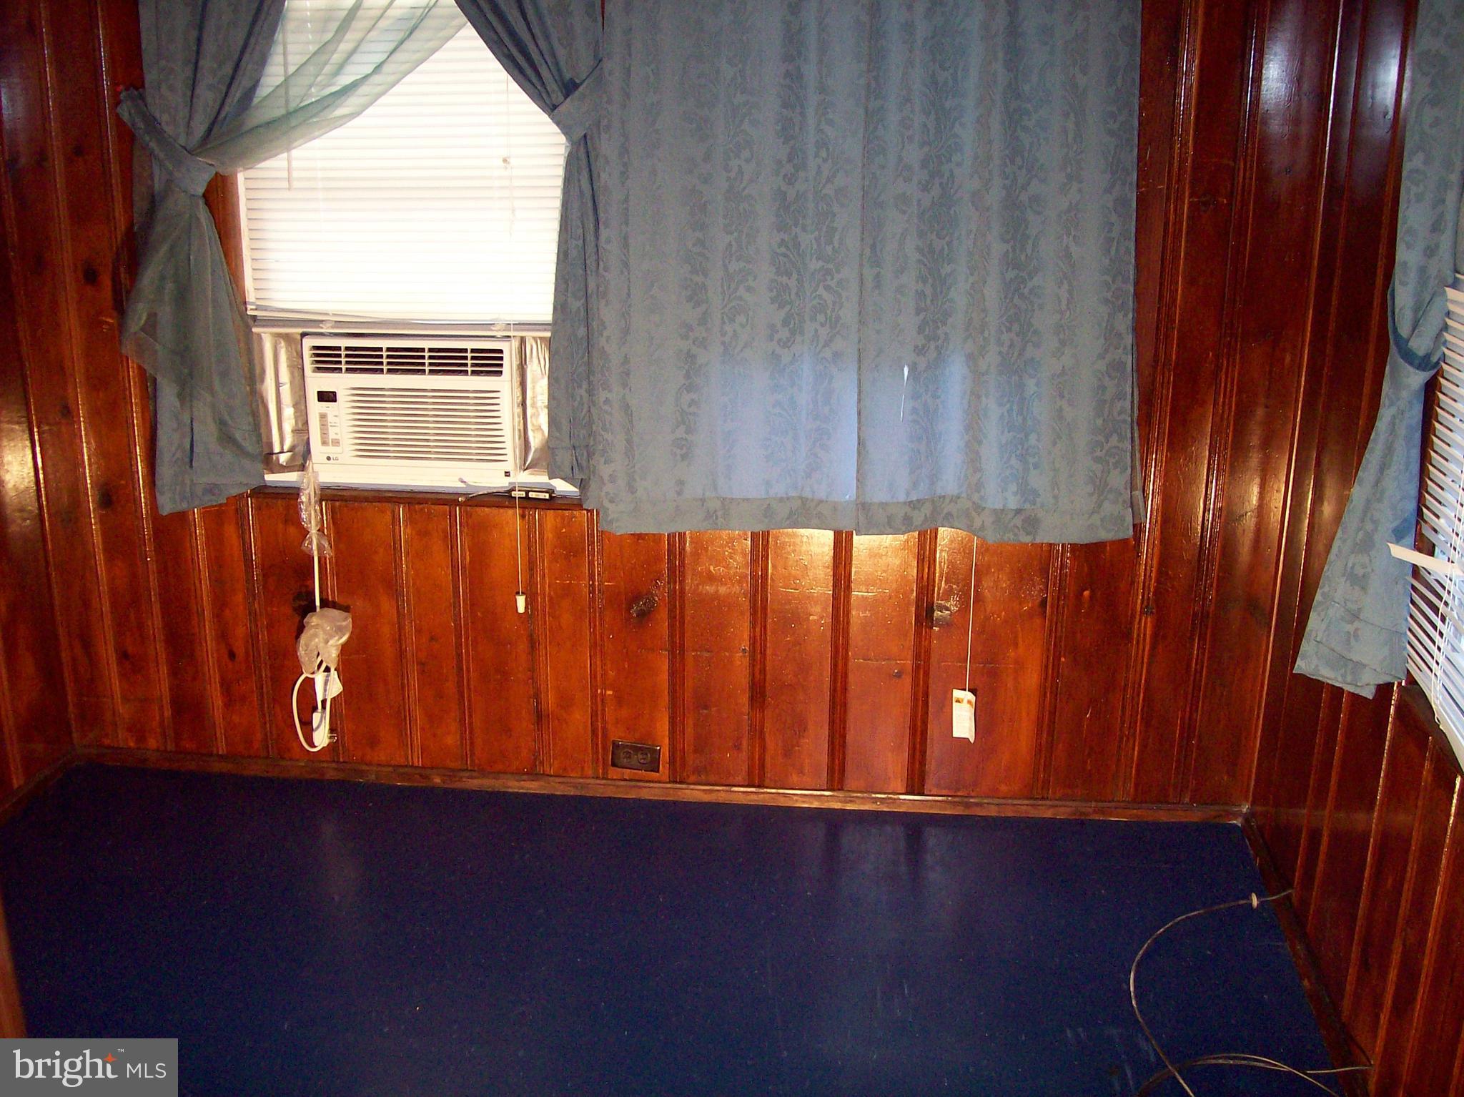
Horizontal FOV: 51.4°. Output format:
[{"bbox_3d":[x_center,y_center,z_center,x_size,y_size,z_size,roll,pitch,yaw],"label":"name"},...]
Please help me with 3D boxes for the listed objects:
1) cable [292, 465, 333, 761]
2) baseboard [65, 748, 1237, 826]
[{"bbox_3d":[-0.976,0.148,3.474,0.095,0.673,0.070,2,17,6],"label":"cable"},{"bbox_3d":[-0.220,0.557,3.583,2.792,0.038,0.020,2,17,6],"label":"baseboard"}]

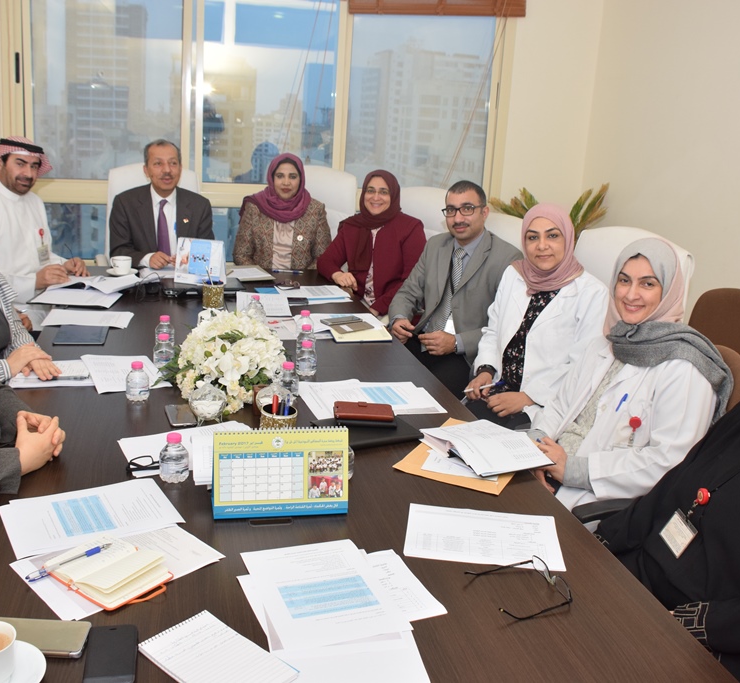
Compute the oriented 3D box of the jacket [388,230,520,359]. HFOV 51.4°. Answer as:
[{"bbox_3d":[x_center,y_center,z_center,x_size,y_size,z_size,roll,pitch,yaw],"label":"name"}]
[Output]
[{"bbox_3d":[0.316,-0.138,2.910,0.500,0.530,0.370,16,20,36],"label":"jacket"}]

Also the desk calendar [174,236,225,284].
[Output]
[{"bbox_3d":[-0.759,-0.361,3.436,0.212,0.194,0.100,5,16,5],"label":"desk calendar"}]

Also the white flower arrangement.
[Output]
[{"bbox_3d":[-0.395,0.034,2.159,0.320,0.240,0.310,3,16,0],"label":"white flower arrangement"}]

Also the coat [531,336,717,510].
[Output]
[{"bbox_3d":[0.627,0.275,1.970,0.400,0.580,0.470,-12,22,-42],"label":"coat"}]

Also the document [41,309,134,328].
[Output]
[{"bbox_3d":[-1.047,-0.085,2.850,0.300,0.010,0.210,0,16,-11],"label":"document"}]

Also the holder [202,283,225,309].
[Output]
[{"bbox_3d":[-0.653,-0.195,3.233,0.090,0.105,0.090,3,15,-1],"label":"holder"}]

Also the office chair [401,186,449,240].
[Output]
[{"bbox_3d":[0.063,-0.145,3.786,0.660,1.210,0.630,-6,19,-30],"label":"office chair"}]

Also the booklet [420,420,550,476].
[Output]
[{"bbox_3d":[0.274,0.258,1.851,0.210,0.048,0.280,-5,18,-28],"label":"booklet"}]

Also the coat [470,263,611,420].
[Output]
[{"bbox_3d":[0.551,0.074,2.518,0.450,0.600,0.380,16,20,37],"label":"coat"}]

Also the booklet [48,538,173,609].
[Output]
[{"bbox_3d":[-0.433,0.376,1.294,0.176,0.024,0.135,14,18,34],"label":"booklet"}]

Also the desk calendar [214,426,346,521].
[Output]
[{"bbox_3d":[-0.177,0.252,1.548,0.267,0.174,0.092,0,17,-12],"label":"desk calendar"}]

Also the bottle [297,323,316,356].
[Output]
[{"bbox_3d":[-0.206,0.002,2.499,0.063,0.118,0.063,-1,17,-14],"label":"bottle"}]

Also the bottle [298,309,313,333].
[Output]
[{"bbox_3d":[-0.226,-0.052,2.679,0.063,0.118,0.063,-1,17,-14],"label":"bottle"}]

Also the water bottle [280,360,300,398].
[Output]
[{"bbox_3d":[-0.231,0.110,2.184,0.064,0.105,0.064,3,15,-1],"label":"water bottle"}]

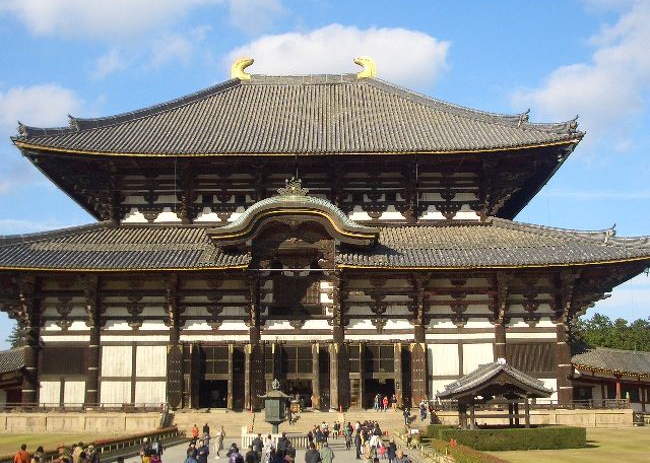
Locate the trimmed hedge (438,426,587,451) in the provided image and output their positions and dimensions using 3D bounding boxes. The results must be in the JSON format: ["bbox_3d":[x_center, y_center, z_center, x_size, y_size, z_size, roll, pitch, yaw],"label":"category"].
[{"bbox_3d":[12.024,13.422,59.492,9.330,1.300,1.600,0,-10,1],"label":"trimmed hedge"}]

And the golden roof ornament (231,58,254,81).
[{"bbox_3d":[-11.709,-23.286,131.580,3.336,3.386,1.400,0,-11,1],"label":"golden roof ornament"}]

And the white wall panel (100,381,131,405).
[{"bbox_3d":[-22.342,17.444,98.393,3.400,2.750,0.200,0,-10,1],"label":"white wall panel"}]

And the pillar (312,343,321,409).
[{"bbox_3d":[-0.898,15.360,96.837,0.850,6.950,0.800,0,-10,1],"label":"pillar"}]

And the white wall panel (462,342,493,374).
[{"bbox_3d":[16.480,13.695,98.720,3.311,3.266,0.150,0,-11,1],"label":"white wall panel"}]

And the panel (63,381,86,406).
[{"bbox_3d":[-26.634,17.291,97.895,2.397,2.726,0.200,0,-11,0],"label":"panel"}]

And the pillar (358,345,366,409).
[{"bbox_3d":[3.991,15.494,98.428,0.750,6.768,0.700,0,-11,0],"label":"pillar"}]

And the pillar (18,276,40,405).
[{"bbox_3d":[-31.696,12.025,99.514,1.450,14.200,1.450,0,-10,1],"label":"pillar"}]

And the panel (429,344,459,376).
[{"bbox_3d":[12.679,13.797,98.414,3.208,3.394,0.200,0,-11,0],"label":"panel"}]

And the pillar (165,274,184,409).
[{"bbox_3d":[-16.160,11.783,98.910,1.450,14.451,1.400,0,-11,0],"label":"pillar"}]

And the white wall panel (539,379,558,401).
[{"bbox_3d":[23.741,17.089,98.012,2.232,2.603,0.150,0,-11,1],"label":"white wall panel"}]

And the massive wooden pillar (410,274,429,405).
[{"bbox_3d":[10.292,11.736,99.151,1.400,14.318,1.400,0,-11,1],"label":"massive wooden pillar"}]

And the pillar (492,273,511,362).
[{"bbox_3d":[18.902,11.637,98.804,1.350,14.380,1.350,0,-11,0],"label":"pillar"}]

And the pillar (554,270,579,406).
[{"bbox_3d":[25.697,11.527,98.762,1.450,14.200,1.450,0,-10,1],"label":"pillar"}]

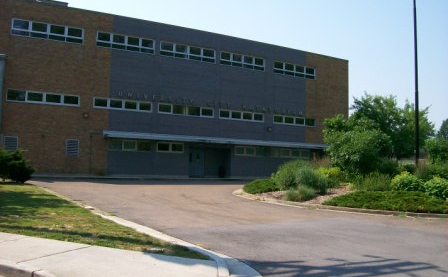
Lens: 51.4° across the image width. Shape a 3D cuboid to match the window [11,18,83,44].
[{"bbox_3d":[-11.929,-7.262,31.710,4.644,1.065,0.150,4,-5,-29],"label":"window"}]

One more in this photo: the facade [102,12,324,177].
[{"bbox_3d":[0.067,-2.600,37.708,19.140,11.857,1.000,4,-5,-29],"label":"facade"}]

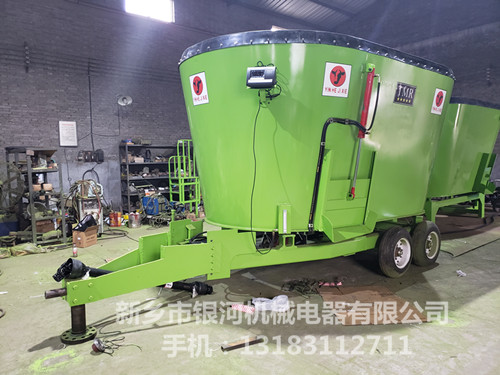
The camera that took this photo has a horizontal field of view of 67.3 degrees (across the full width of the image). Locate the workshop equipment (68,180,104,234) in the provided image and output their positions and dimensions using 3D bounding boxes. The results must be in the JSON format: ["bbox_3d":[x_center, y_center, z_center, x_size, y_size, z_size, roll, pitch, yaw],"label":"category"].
[{"bbox_3d":[-3.516,0.449,8.068,0.580,1.150,0.660,-3,5,-24],"label":"workshop equipment"}]

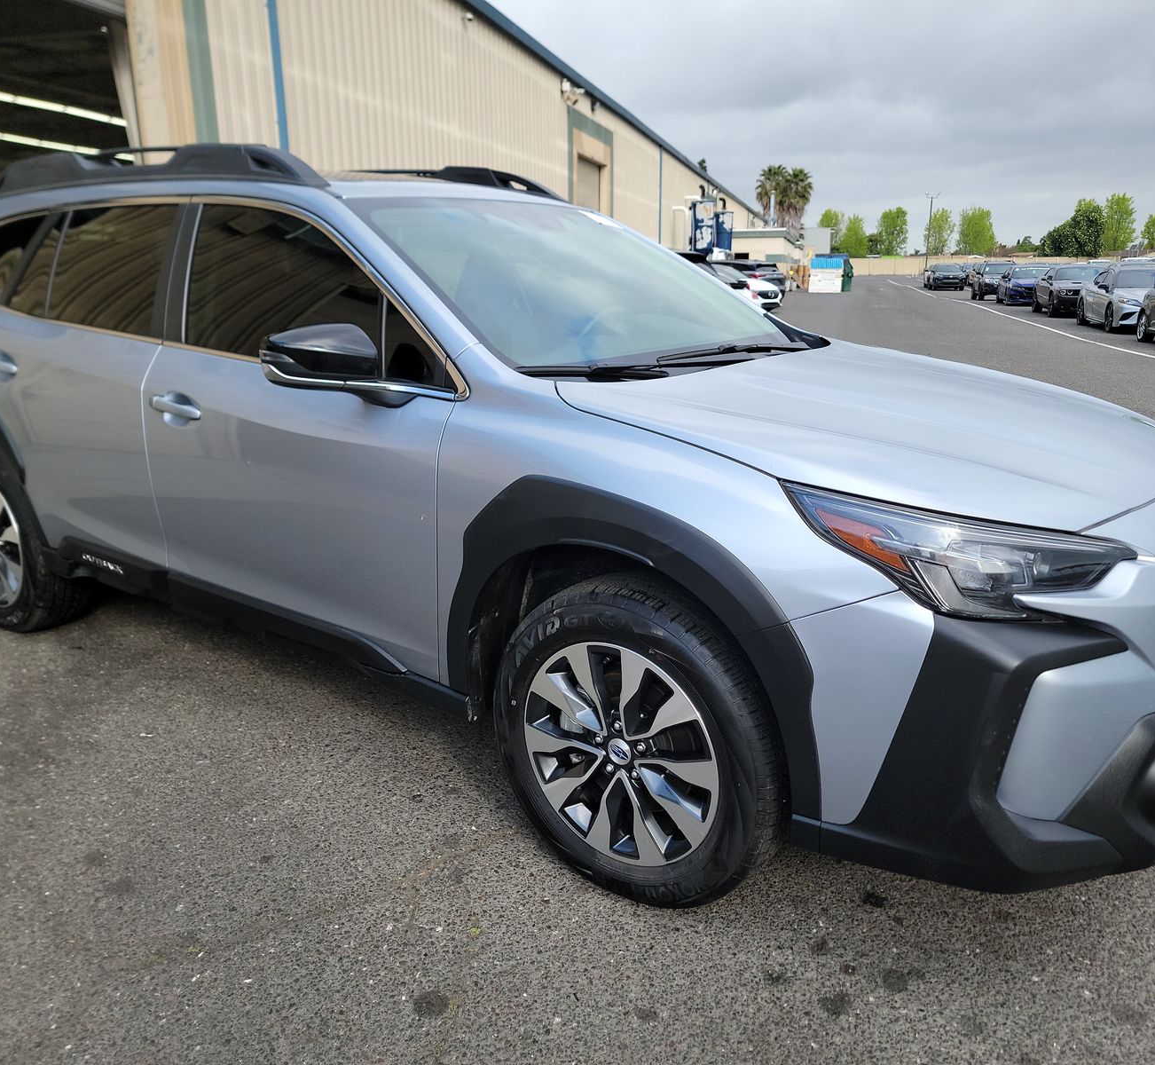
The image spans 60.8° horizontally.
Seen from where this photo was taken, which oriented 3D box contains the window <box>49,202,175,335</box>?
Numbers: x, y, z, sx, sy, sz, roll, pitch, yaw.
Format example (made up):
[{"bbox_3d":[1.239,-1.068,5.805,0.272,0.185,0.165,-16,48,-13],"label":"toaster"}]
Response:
[{"bbox_3d":[-1.457,-0.831,3.090,0.635,0.400,0.050,12,-1,33],"label":"window"}]

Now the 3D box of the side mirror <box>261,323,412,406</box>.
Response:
[{"bbox_3d":[-0.555,-0.400,2.303,0.200,0.190,0.250,12,19,33],"label":"side mirror"}]

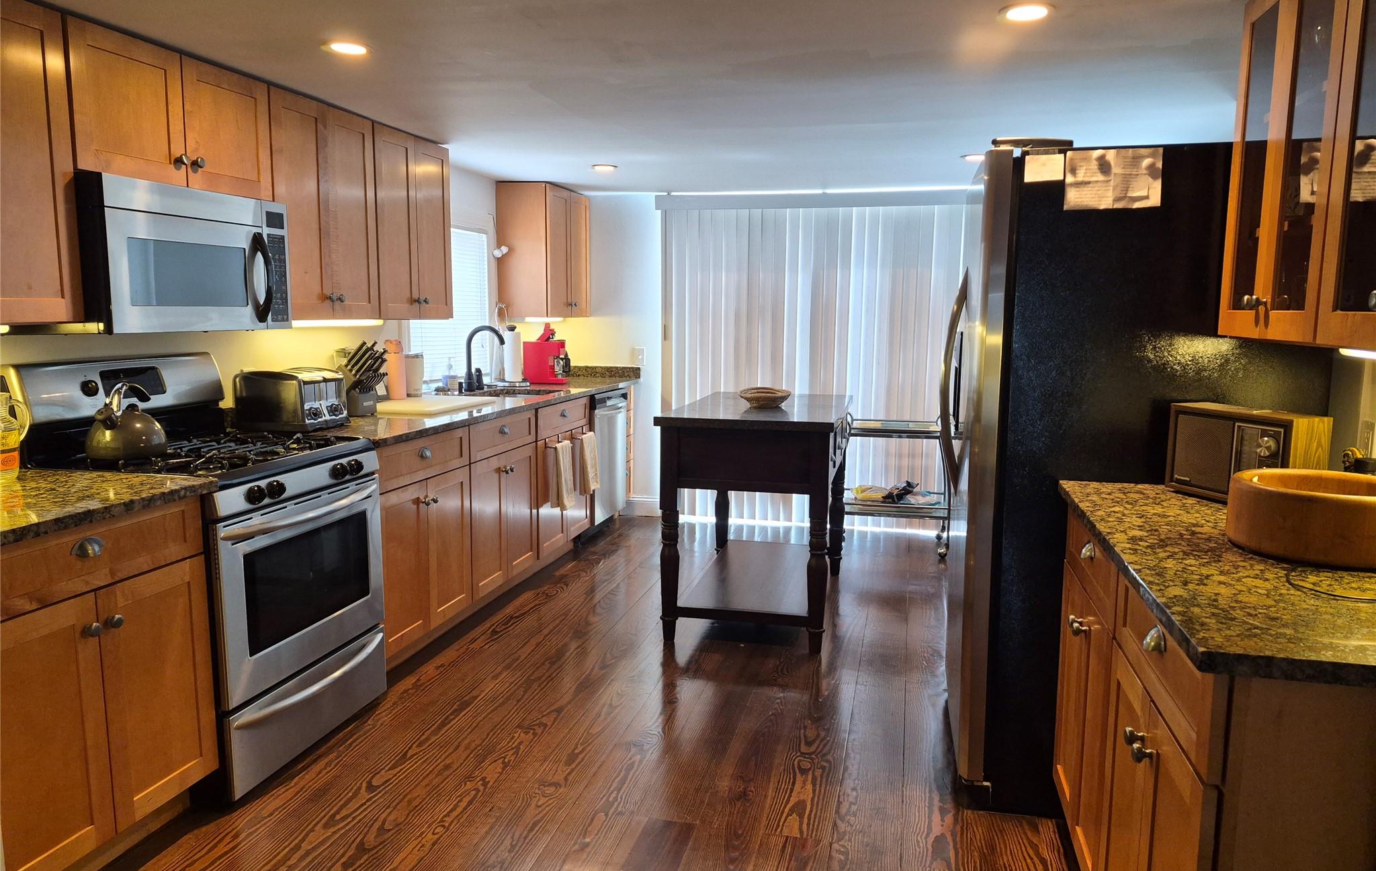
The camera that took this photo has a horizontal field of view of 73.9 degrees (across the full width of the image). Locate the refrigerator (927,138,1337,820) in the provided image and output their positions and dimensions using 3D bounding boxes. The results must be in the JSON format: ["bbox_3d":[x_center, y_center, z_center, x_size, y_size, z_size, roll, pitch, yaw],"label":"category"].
[{"bbox_3d":[1.207,0.110,2.758,0.887,1.761,0.905,2,8,14],"label":"refrigerator"}]

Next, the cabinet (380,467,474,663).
[{"bbox_3d":[-1.273,0.445,3.580,0.605,0.590,0.680,2,8,14],"label":"cabinet"}]

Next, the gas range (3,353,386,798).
[{"bbox_3d":[-1.443,0.366,2.891,0.680,1.200,0.757,2,8,14],"label":"gas range"}]

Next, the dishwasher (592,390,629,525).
[{"bbox_3d":[-0.746,0.123,5.556,0.610,0.800,0.600,2,8,14],"label":"dishwasher"}]

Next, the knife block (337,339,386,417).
[{"bbox_3d":[-1.389,-0.245,3.933,0.230,0.320,0.125,4,8,26],"label":"knife block"}]

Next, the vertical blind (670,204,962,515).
[{"bbox_3d":[0.804,-0.416,5.743,1.990,2.000,0.090,2,8,14],"label":"vertical blind"}]

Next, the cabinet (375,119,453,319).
[{"bbox_3d":[-1.323,-0.900,3.996,0.325,0.770,0.602,2,8,14],"label":"cabinet"}]

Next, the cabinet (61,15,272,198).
[{"bbox_3d":[-1.625,-0.928,2.715,0.320,0.378,0.755,2,8,14],"label":"cabinet"}]

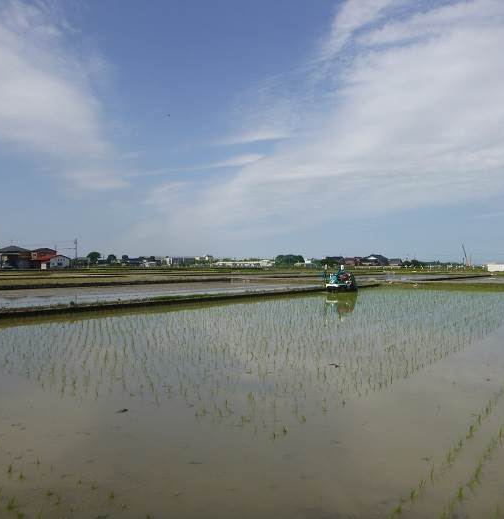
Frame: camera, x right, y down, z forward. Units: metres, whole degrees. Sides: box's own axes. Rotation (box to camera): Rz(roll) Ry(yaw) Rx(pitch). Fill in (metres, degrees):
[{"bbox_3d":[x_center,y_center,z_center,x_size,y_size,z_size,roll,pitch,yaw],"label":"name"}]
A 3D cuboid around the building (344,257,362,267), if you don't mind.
[{"bbox_3d":[66.001,1.398,325.000,8.800,6.000,8.500,0,-1,37],"label":"building"}]

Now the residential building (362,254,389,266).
[{"bbox_3d":[80.307,0.650,325.000,11.500,7.600,14.500,0,-1,37],"label":"residential building"}]

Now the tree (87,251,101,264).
[{"bbox_3d":[-79.082,-0.500,250.000,7.000,6.700,7.000,0,-1,-20],"label":"tree"}]

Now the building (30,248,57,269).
[{"bbox_3d":[-74.149,-0.356,178.000,7.000,7.200,7.600,0,-1,37],"label":"building"}]

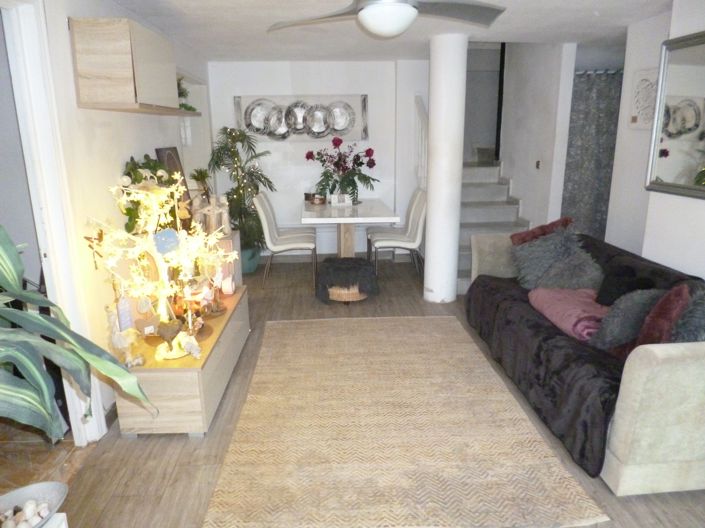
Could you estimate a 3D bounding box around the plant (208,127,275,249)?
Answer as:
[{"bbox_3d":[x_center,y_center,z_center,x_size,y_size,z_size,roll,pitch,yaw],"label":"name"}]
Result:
[{"bbox_3d":[-1.207,-0.807,5.423,0.643,1.339,0.581,-1,15,-2],"label":"plant"}]

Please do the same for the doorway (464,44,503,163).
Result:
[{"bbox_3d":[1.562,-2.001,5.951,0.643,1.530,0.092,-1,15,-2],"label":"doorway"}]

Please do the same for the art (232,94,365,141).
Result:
[{"bbox_3d":[-0.570,-1.657,5.560,1.518,0.483,0.054,-1,15,-2],"label":"art"}]

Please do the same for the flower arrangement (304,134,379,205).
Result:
[{"bbox_3d":[-0.102,-1.017,5.351,0.773,0.696,0.581,-1,15,-2],"label":"flower arrangement"}]

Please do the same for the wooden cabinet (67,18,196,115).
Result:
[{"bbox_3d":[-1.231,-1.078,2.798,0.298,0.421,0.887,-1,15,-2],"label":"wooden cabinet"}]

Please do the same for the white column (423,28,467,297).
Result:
[{"bbox_3d":[0.815,-0.790,4.404,0.306,2.295,0.306,-1,15,-2],"label":"white column"}]

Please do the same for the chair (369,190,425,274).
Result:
[{"bbox_3d":[0.515,-0.287,5.176,0.589,0.927,0.459,-1,15,-2],"label":"chair"}]

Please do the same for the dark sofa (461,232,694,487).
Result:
[{"bbox_3d":[1.506,0.324,3.230,0.826,0.742,2.471,-1,15,-2],"label":"dark sofa"}]

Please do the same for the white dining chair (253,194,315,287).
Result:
[{"bbox_3d":[-0.680,-0.256,5.094,0.612,0.927,0.474,-1,15,-2],"label":"white dining chair"}]

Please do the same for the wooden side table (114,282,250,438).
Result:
[{"bbox_3d":[-1.005,0.546,3.131,0.444,0.398,1.331,-1,15,-2],"label":"wooden side table"}]

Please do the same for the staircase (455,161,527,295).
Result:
[{"bbox_3d":[1.367,-0.451,5.343,1.010,1.147,1.652,-1,15,-2],"label":"staircase"}]

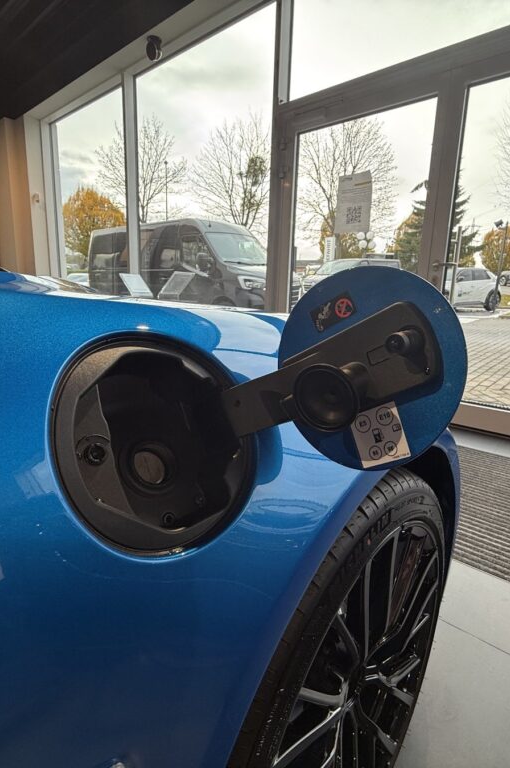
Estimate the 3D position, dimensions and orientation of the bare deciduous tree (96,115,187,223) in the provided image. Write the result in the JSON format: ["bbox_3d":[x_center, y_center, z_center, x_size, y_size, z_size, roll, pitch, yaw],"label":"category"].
[{"bbox_3d":[-6.131,-9.754,23.005,5.100,9.350,5.100,-1,13,-14],"label":"bare deciduous tree"}]

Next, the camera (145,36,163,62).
[{"bbox_3d":[-0.998,-3.320,4.117,0.130,0.165,0.130,9,14,28],"label":"camera"}]

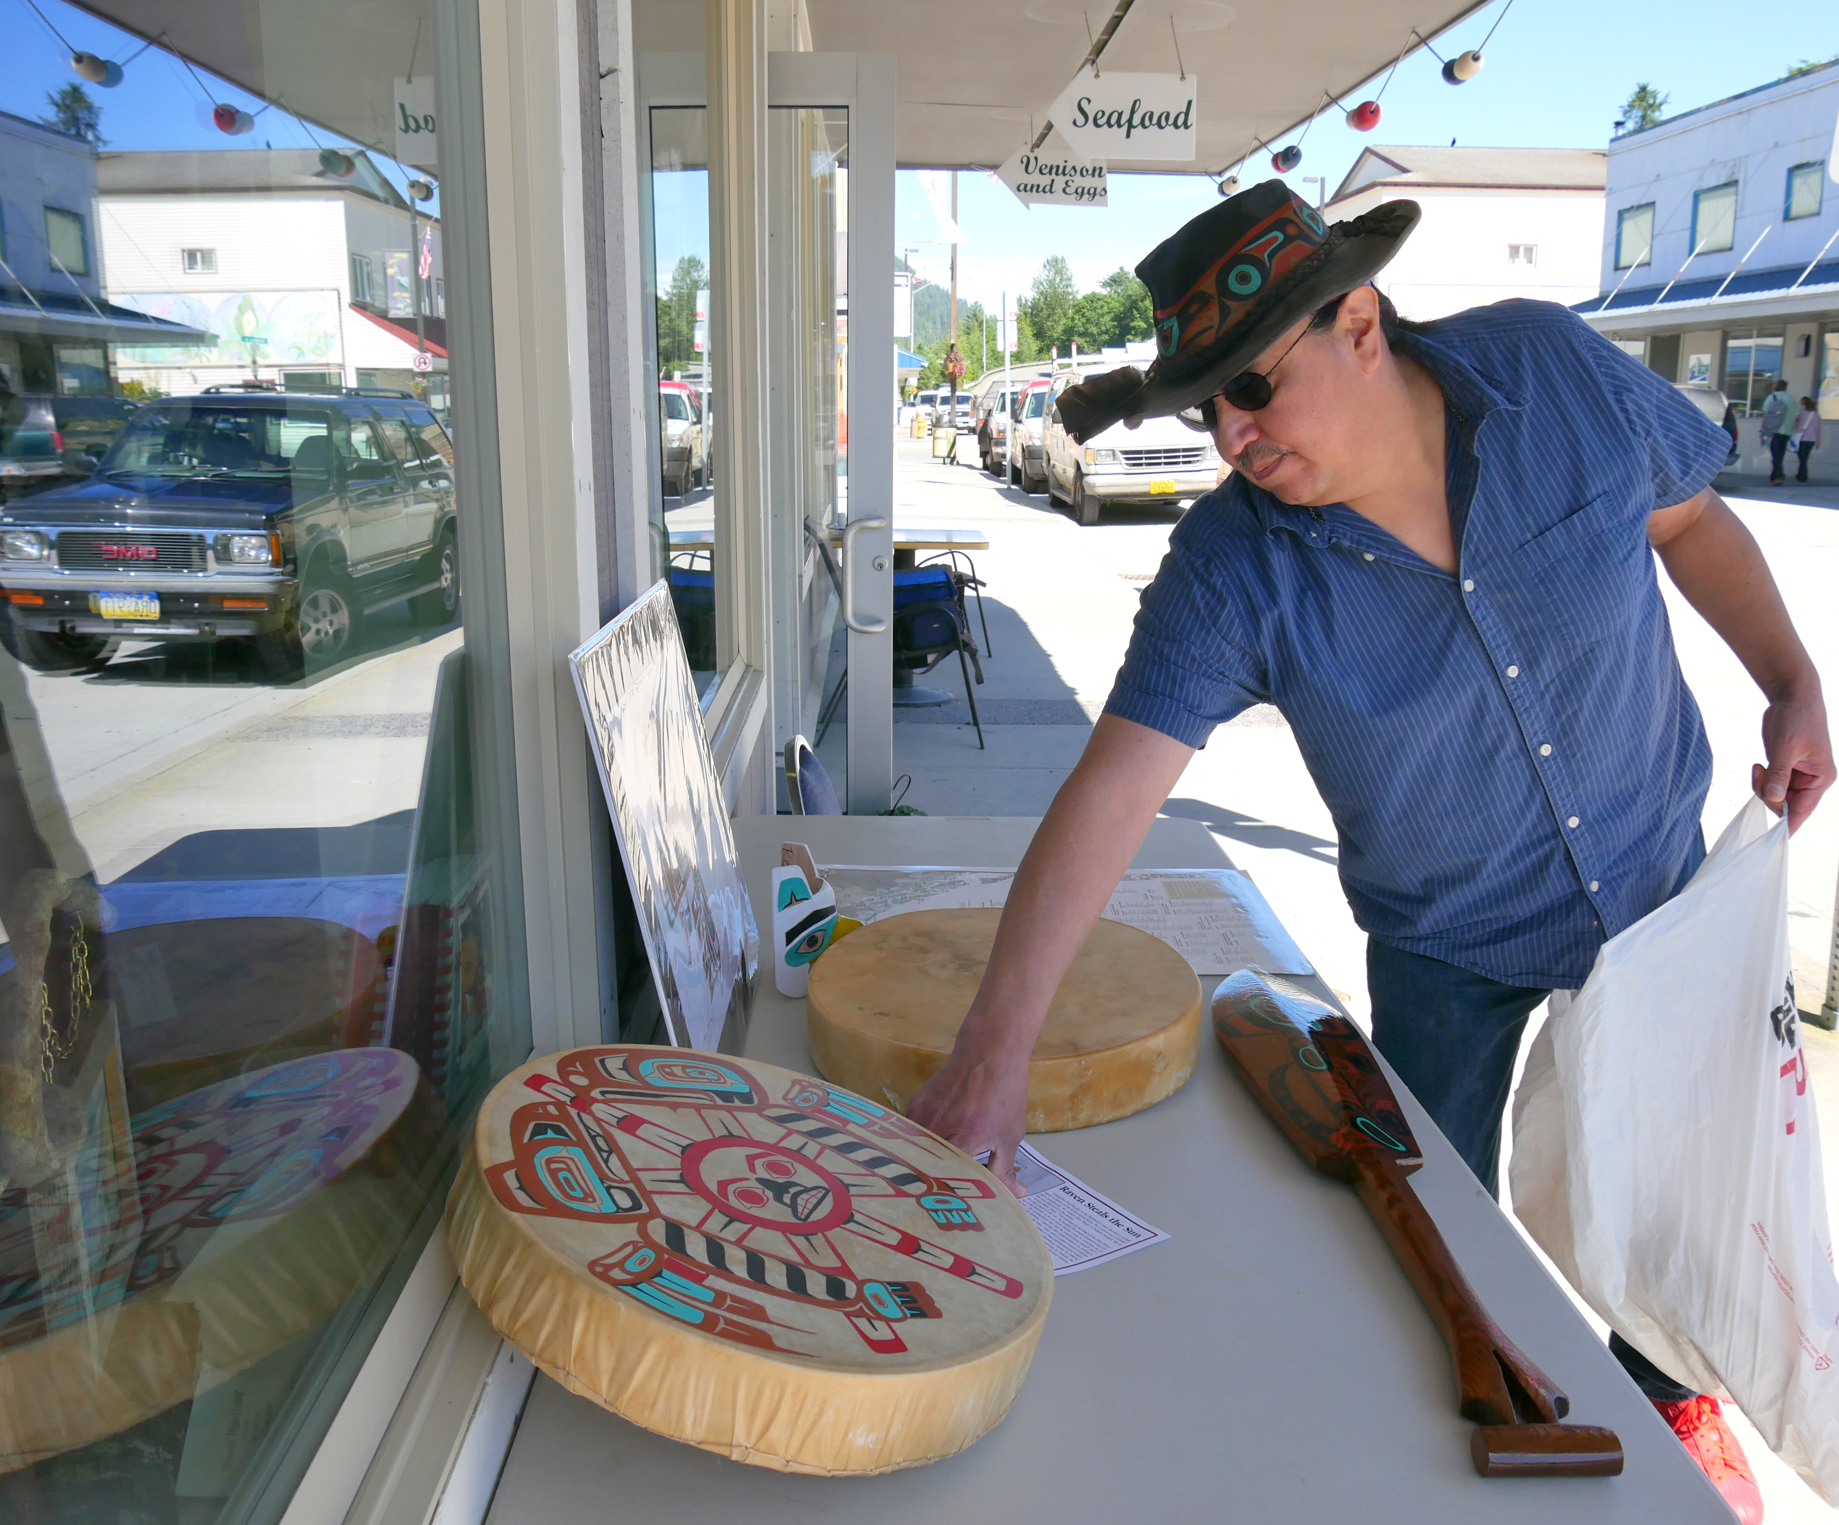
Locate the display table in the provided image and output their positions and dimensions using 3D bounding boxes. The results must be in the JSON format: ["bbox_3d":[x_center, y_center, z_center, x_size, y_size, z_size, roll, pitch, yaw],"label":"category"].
[{"bbox_3d":[0.094,0.646,1.846,0.760,0.740,1.830,0,13,-2],"label":"display table"}]

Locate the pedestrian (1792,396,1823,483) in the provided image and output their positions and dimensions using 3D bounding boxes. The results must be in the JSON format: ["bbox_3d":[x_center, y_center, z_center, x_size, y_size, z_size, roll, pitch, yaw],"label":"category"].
[{"bbox_3d":[15.823,-5.739,29.276,0.500,1.530,0.360,4,13,16],"label":"pedestrian"}]

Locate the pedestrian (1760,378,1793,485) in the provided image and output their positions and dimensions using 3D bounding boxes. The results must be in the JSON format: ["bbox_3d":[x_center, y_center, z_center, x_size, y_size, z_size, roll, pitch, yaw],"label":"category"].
[{"bbox_3d":[14.962,-5.718,28.540,0.600,1.800,0.420,4,13,16],"label":"pedestrian"}]

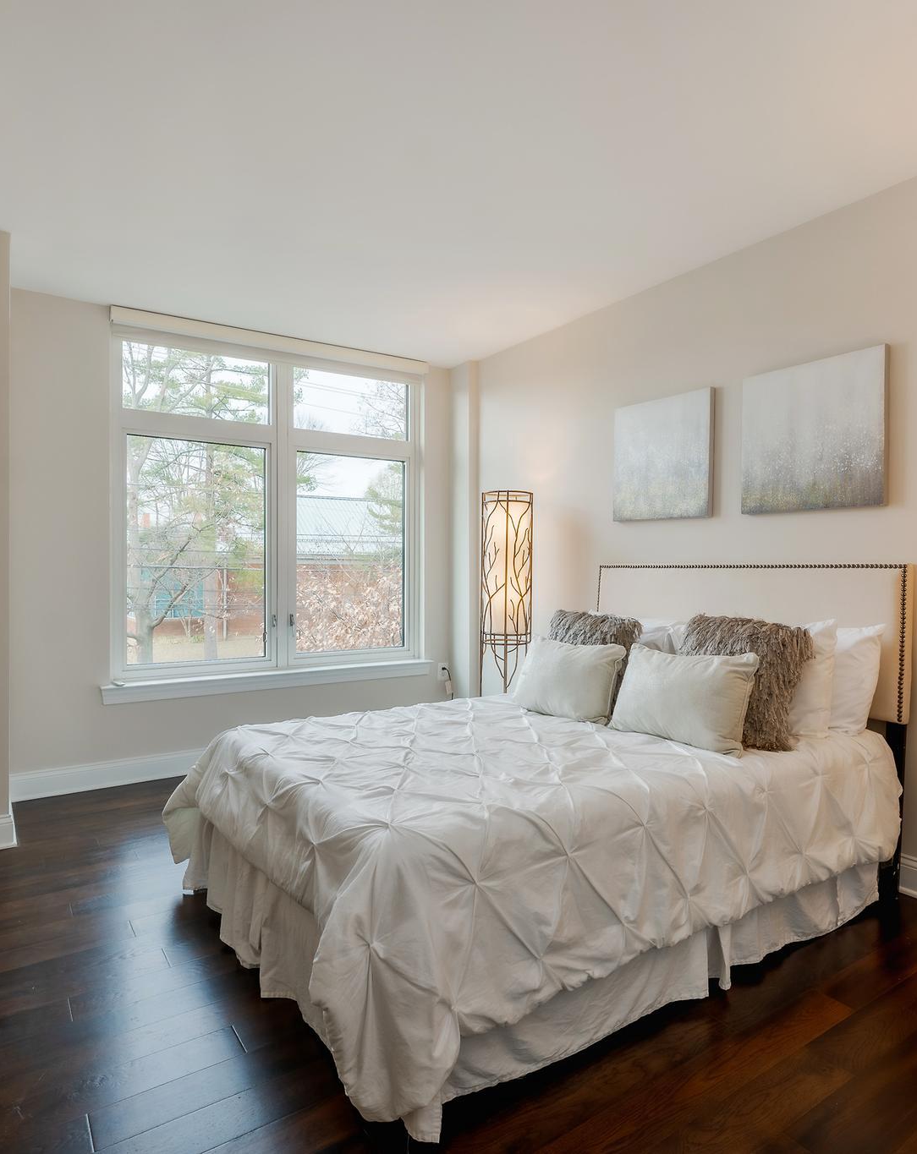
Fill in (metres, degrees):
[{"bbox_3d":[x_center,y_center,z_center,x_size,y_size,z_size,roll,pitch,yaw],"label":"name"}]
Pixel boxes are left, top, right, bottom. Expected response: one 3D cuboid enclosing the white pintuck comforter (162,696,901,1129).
[{"bbox_3d":[0.236,0.872,2.564,2.100,0.570,1.660,0,0,-35],"label":"white pintuck comforter"}]

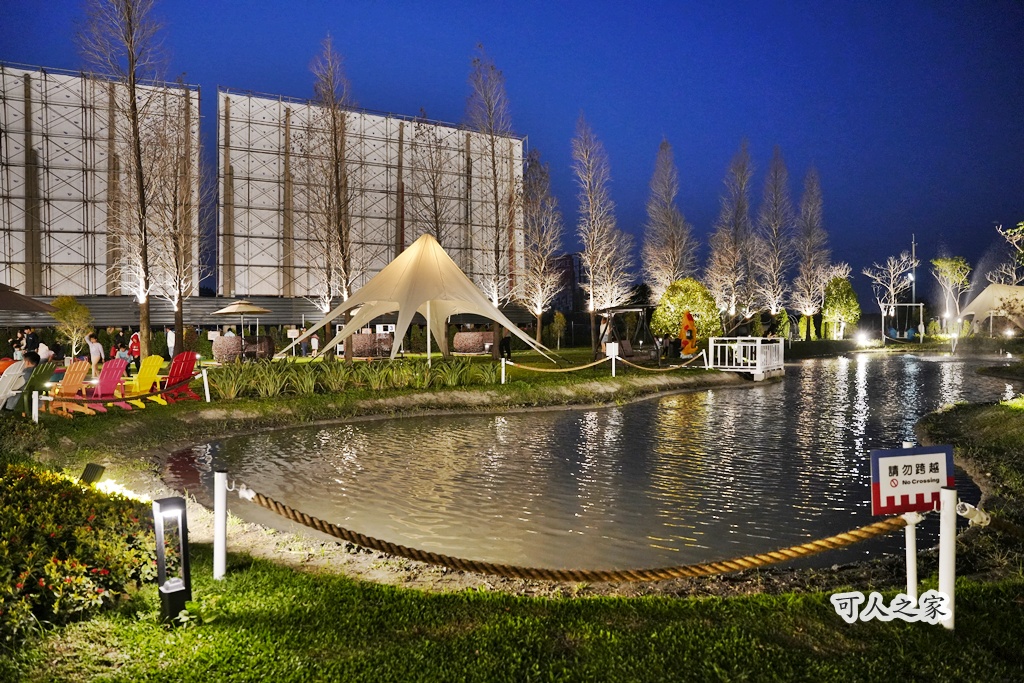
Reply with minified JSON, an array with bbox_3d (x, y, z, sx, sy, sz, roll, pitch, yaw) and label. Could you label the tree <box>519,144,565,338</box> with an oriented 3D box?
[{"bbox_3d":[1.907,-6.313,46.346,3.100,13.600,3.100,0,1,0],"label":"tree"}]

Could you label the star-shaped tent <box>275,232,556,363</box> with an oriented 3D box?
[{"bbox_3d":[-3.113,-1.580,26.242,10.500,5.100,10.500,0,1,0],"label":"star-shaped tent"}]

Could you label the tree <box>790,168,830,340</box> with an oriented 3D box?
[{"bbox_3d":[20.987,-5.993,47.866,2.650,12.800,2.650,0,1,0],"label":"tree"}]

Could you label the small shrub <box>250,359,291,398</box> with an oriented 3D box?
[{"bbox_3d":[-5.326,0.796,15.040,0.900,0.880,0.880,0,1,0],"label":"small shrub"}]

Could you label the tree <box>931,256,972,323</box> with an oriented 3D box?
[{"bbox_3d":[37.964,-3.628,58.917,3.600,7.300,3.600,0,1,0],"label":"tree"}]

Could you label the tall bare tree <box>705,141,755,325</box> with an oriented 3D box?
[{"bbox_3d":[16.923,-7.635,52.821,4.100,15.800,4.000,0,1,0],"label":"tall bare tree"}]

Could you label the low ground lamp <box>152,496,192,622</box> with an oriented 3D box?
[{"bbox_3d":[-1.855,1.187,3.751,0.130,0.640,0.130,-4,2,-44],"label":"low ground lamp"}]

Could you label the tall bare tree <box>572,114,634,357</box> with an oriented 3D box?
[{"bbox_3d":[3.911,-4.580,29.500,2.600,10.400,2.600,0,1,0],"label":"tall bare tree"}]

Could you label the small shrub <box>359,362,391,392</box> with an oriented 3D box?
[{"bbox_3d":[-3.263,0.842,16.200,0.750,0.700,0.720,0,1,0],"label":"small shrub"}]

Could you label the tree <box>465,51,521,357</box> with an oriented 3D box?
[{"bbox_3d":[-0.835,-6.265,30.654,2.400,14.200,2.400,0,1,0],"label":"tree"}]

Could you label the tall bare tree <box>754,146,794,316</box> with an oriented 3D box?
[{"bbox_3d":[18.072,-6.518,46.852,2.650,13.900,2.650,0,1,0],"label":"tall bare tree"}]

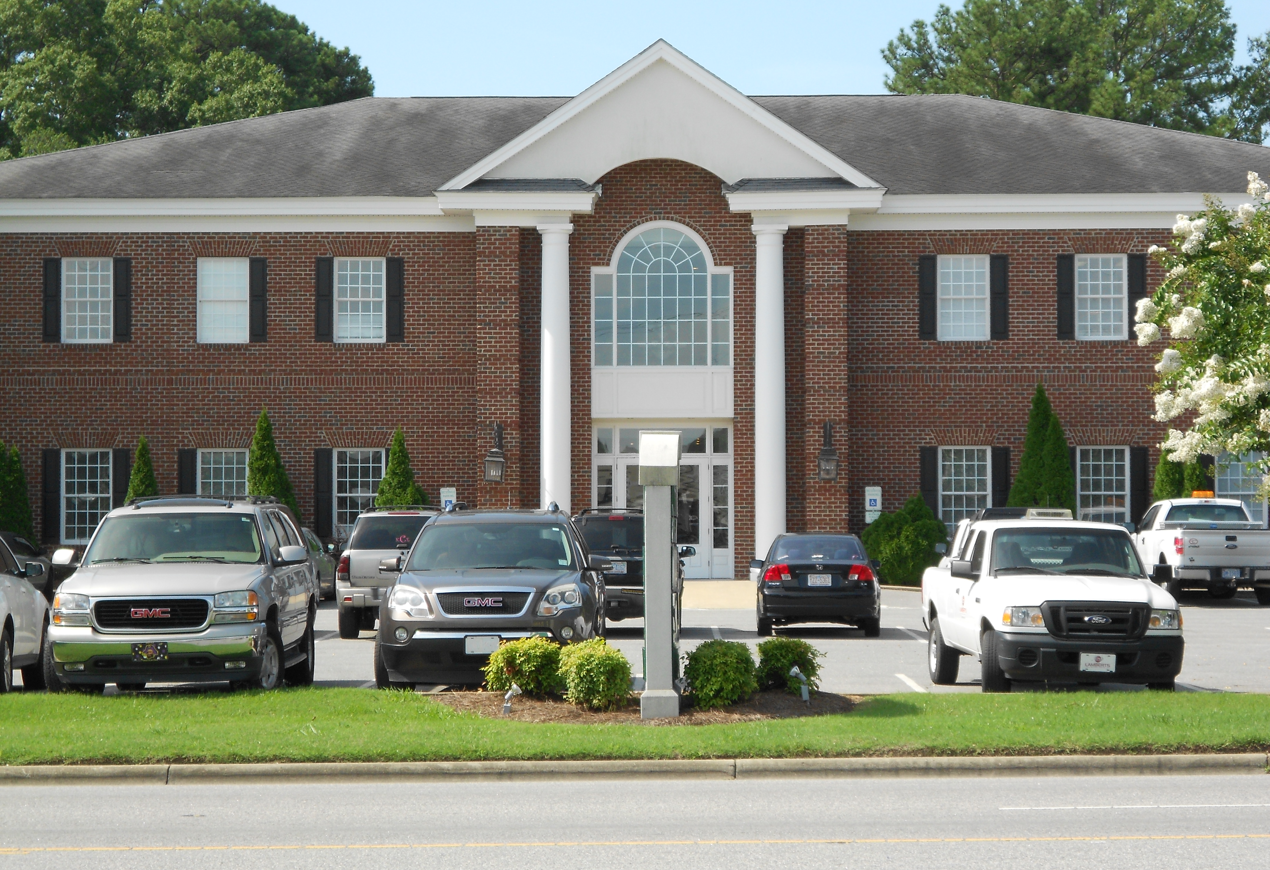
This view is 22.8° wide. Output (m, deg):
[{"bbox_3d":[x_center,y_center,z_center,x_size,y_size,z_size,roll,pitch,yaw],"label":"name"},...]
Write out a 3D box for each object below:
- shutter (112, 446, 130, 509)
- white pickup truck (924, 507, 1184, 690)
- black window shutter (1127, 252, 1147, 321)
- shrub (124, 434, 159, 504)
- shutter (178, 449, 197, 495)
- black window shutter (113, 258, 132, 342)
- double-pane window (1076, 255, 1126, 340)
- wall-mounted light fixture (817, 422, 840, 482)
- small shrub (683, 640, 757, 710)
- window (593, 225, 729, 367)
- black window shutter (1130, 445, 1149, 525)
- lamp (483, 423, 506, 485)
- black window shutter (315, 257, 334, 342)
[{"bbox_3d":[-10.132,1.219,62.271,0.359,1.901,0.050,0,-2,1],"label":"shutter"},{"bbox_3d":[4.041,1.665,31.273,1.760,1.770,5.160,0,-2,-4],"label":"white pickup truck"},{"bbox_3d":[9.894,-2.718,62.154,0.374,1.701,0.050,0,-2,1],"label":"black window shutter"},{"bbox_3d":[-9.578,1.437,61.347,1.000,2.900,1.000,0,-2,2],"label":"shrub"},{"bbox_3d":[-8.862,1.206,62.477,0.383,1.870,0.050,0,-2,2],"label":"shutter"},{"bbox_3d":[-10.132,-2.660,62.407,0.377,1.689,0.050,0,-2,1],"label":"black window shutter"},{"bbox_3d":[9.162,-2.700,61.989,1.020,1.690,0.120,0,-2,2],"label":"double-pane window"},{"bbox_3d":[3.720,0.315,60.743,0.411,1.222,0.460,0,-2,2],"label":"wall-mounted light fixture"},{"bbox_3d":[0.709,1.994,26.200,0.618,0.585,0.620,0,-2,1],"label":"small shrub"},{"bbox_3d":[0.538,-2.769,62.233,2.770,2.830,0.150,0,-2,2],"label":"window"},{"bbox_3d":[9.996,1.161,62.571,0.374,1.869,0.050,0,-1,0],"label":"black window shutter"},{"bbox_3d":[-2.694,0.334,60.768,0.420,1.180,0.460,0,-2,2],"label":"lamp"},{"bbox_3d":[-6.161,-2.677,62.537,0.370,1.685,0.050,0,-2,2],"label":"black window shutter"}]

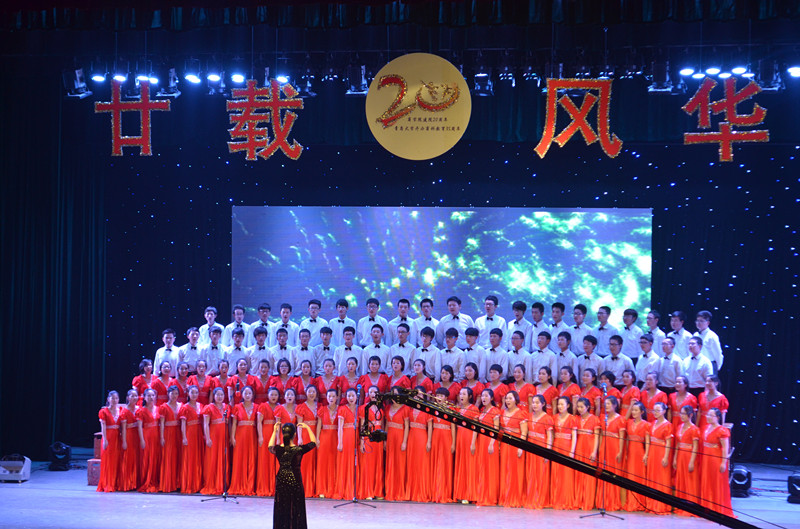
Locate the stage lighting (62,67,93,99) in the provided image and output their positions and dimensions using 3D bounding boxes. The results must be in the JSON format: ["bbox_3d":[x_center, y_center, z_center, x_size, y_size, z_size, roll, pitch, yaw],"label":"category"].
[{"bbox_3d":[-5.749,-3.244,32.400,0.440,0.460,0.380,-12,-19,-4],"label":"stage lighting"}]

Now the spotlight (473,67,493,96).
[{"bbox_3d":[1.407,-3.121,31.000,0.350,0.450,0.330,0,-23,0],"label":"spotlight"}]

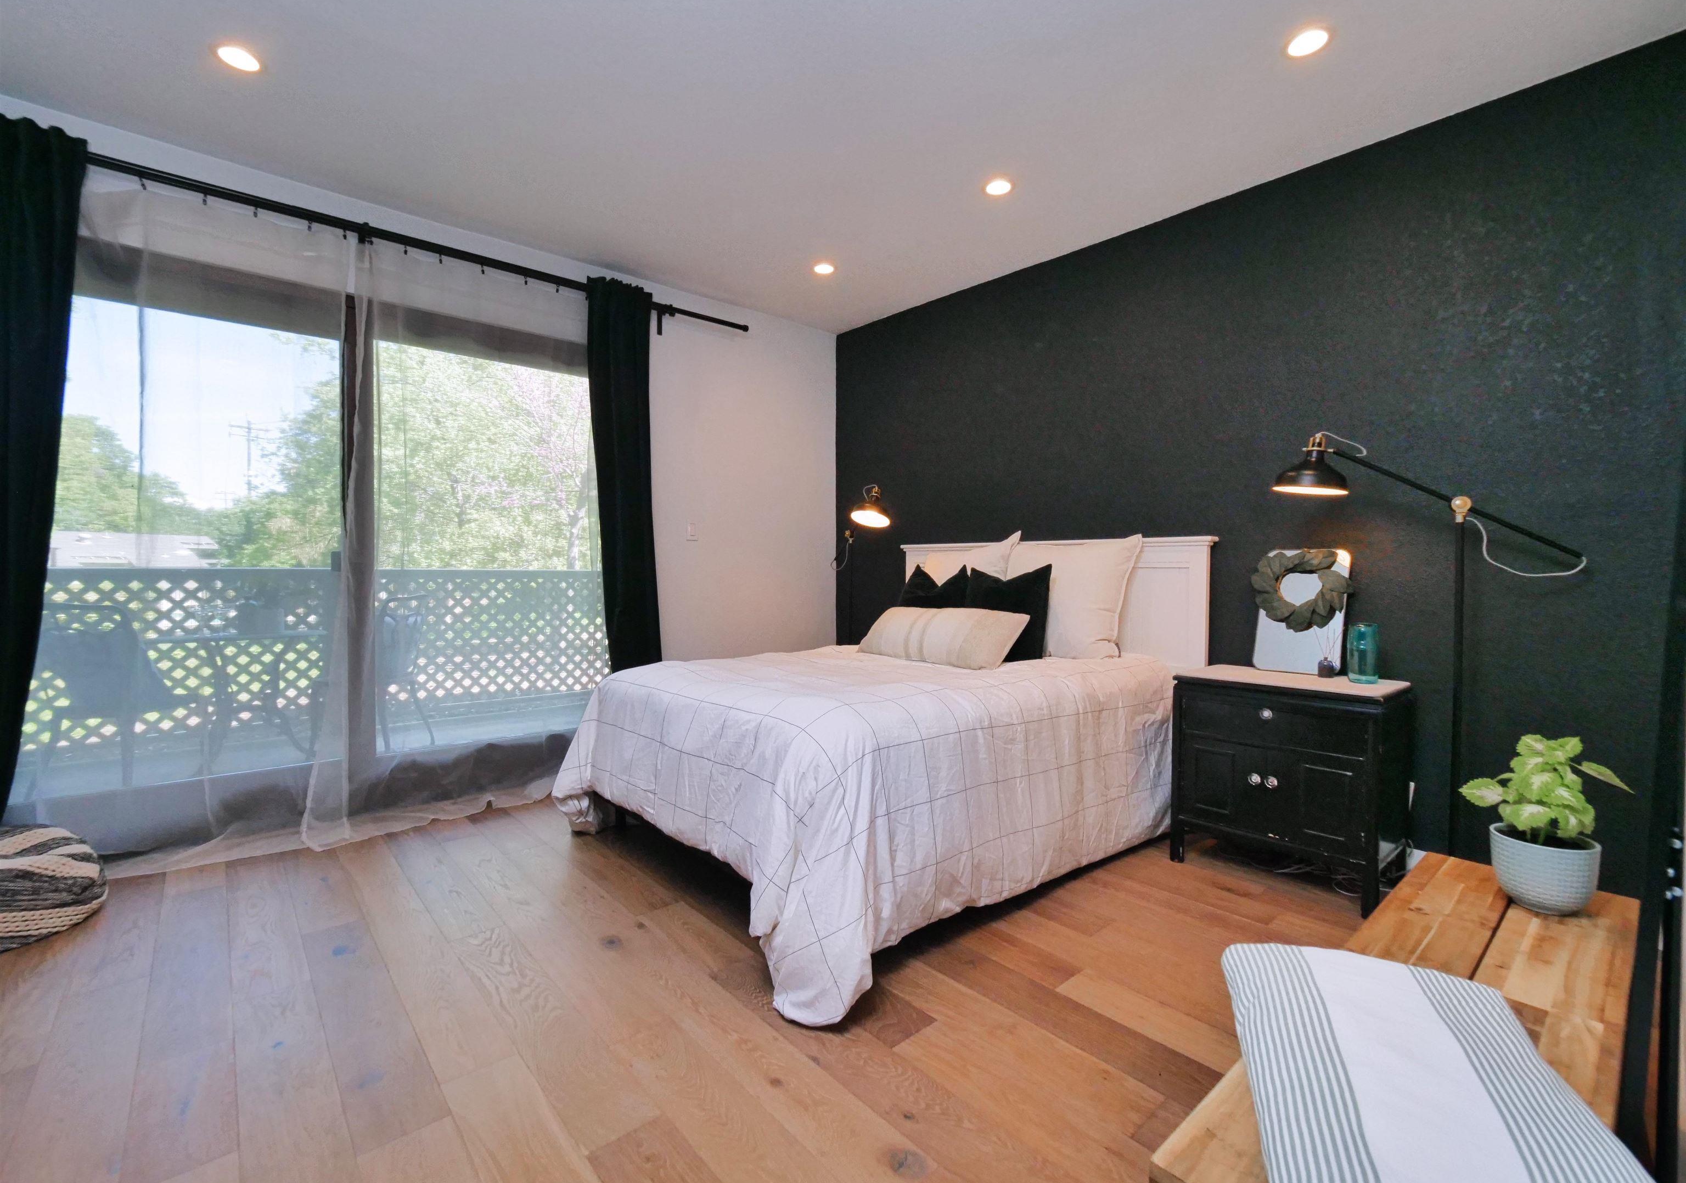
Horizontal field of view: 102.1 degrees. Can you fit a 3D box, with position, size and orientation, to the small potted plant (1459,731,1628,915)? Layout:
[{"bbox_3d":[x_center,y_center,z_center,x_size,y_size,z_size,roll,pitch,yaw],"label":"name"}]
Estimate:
[{"bbox_3d":[1.210,0.408,1.183,0.227,0.272,0.225,-1,2,-42],"label":"small potted plant"}]

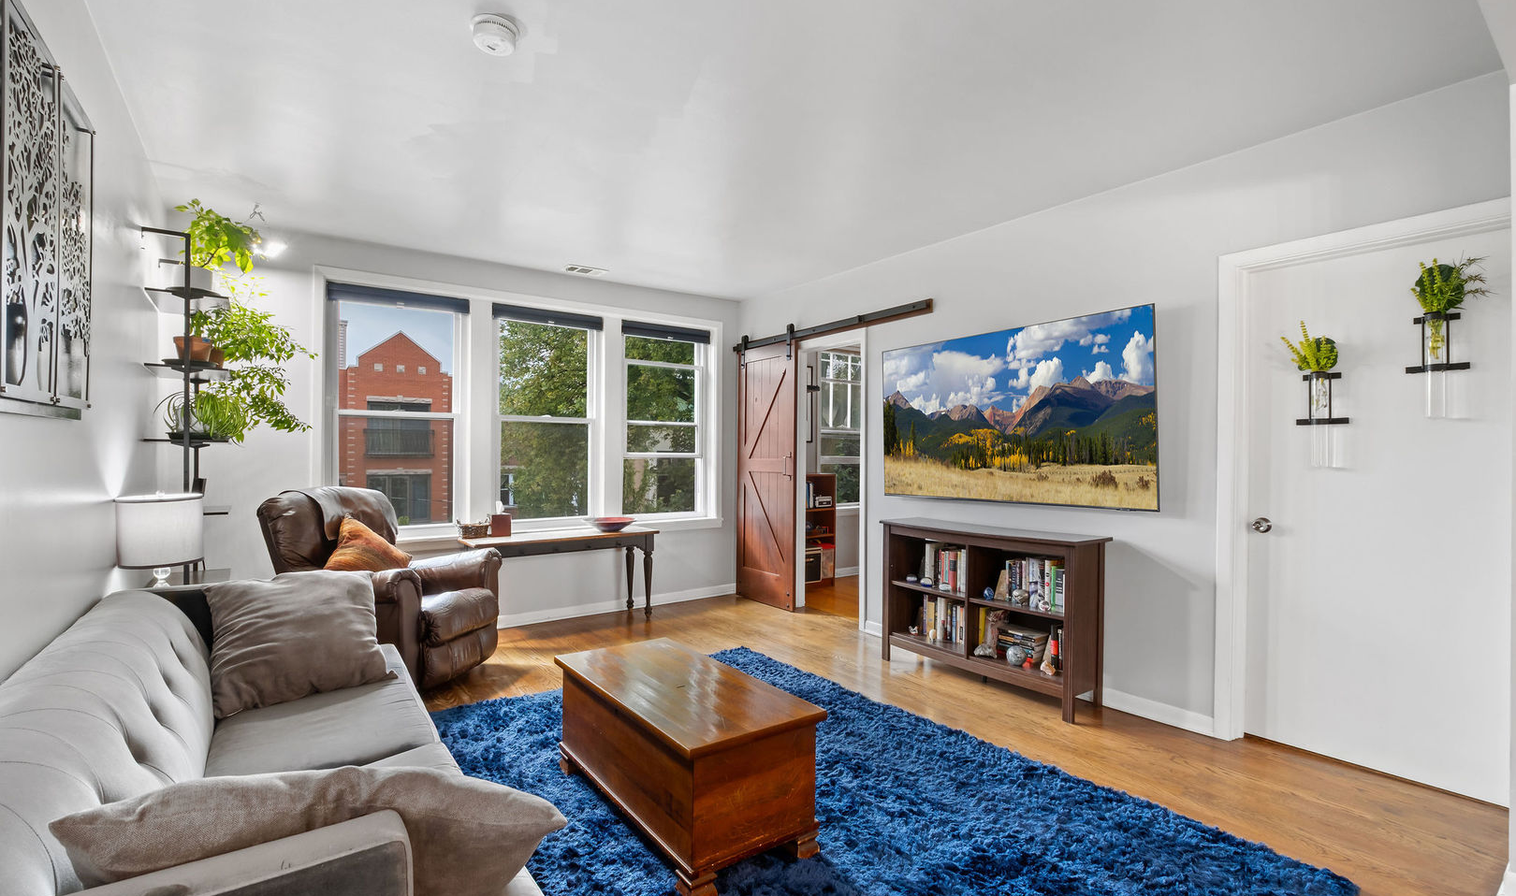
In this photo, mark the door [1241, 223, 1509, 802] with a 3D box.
[{"bbox_3d":[2.400,0.243,2.648,0.055,2.030,0.812,0,0,-37],"label":"door"}]

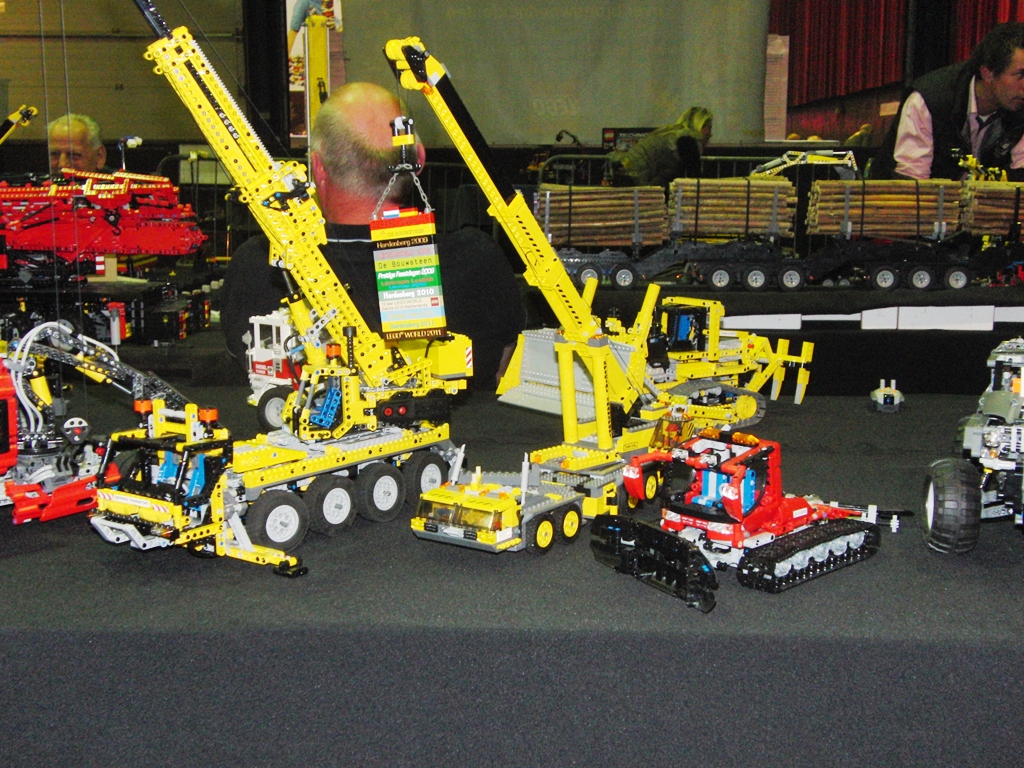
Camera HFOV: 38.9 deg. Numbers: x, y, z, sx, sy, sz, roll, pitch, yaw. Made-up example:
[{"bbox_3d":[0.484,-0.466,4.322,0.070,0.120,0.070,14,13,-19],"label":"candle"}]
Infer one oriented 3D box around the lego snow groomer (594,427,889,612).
[{"bbox_3d":[0.234,0.106,1.461,0.179,0.147,0.300,10,15,44],"label":"lego snow groomer"}]

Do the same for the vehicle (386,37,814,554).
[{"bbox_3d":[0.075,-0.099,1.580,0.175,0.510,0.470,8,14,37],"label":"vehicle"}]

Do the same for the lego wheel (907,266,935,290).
[{"bbox_3d":[0.932,-0.239,3.300,0.059,0.059,0.023,0,11,3],"label":"lego wheel"}]

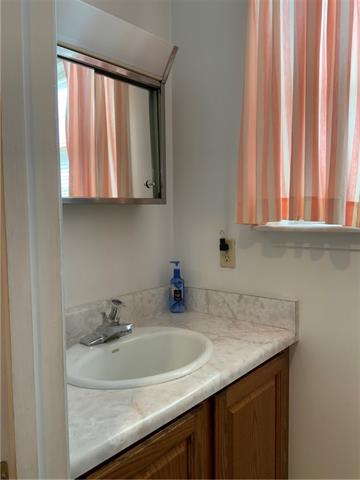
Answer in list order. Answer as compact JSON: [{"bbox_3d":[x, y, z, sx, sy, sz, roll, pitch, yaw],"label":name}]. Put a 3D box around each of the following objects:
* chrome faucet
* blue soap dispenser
[{"bbox_3d":[-0.214,0.259,1.270,0.147,0.133,0.157,3,5,40],"label":"chrome faucet"},{"bbox_3d":[-0.011,0.196,1.670,0.062,0.203,0.056,-2,4,-22],"label":"blue soap dispenser"}]

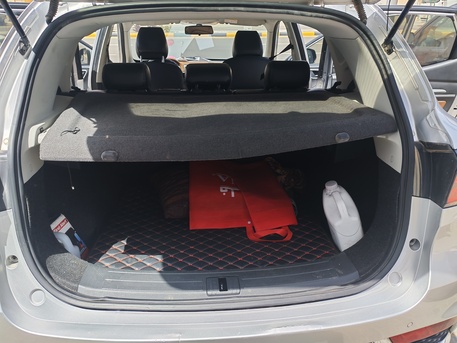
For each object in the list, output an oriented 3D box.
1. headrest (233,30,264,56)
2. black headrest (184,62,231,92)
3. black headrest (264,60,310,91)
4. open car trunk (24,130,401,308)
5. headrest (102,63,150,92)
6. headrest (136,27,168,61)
[{"bbox_3d":[0.148,-0.966,2.700,0.225,0.195,0.125,-1,21,-5],"label":"headrest"},{"bbox_3d":[-0.096,-0.471,1.757,0.220,0.145,0.120,-1,21,-5],"label":"black headrest"},{"bbox_3d":[0.297,-0.480,1.794,0.217,0.147,0.120,-1,21,-5],"label":"black headrest"},{"bbox_3d":[-0.056,0.008,1.447,1.070,0.550,0.860,-1,21,-5],"label":"open car trunk"},{"bbox_3d":[-0.493,-0.457,1.722,0.217,0.147,0.120,-1,21,-5],"label":"headrest"},{"bbox_3d":[-0.561,-0.949,2.634,0.225,0.220,0.125,-1,21,-5],"label":"headrest"}]

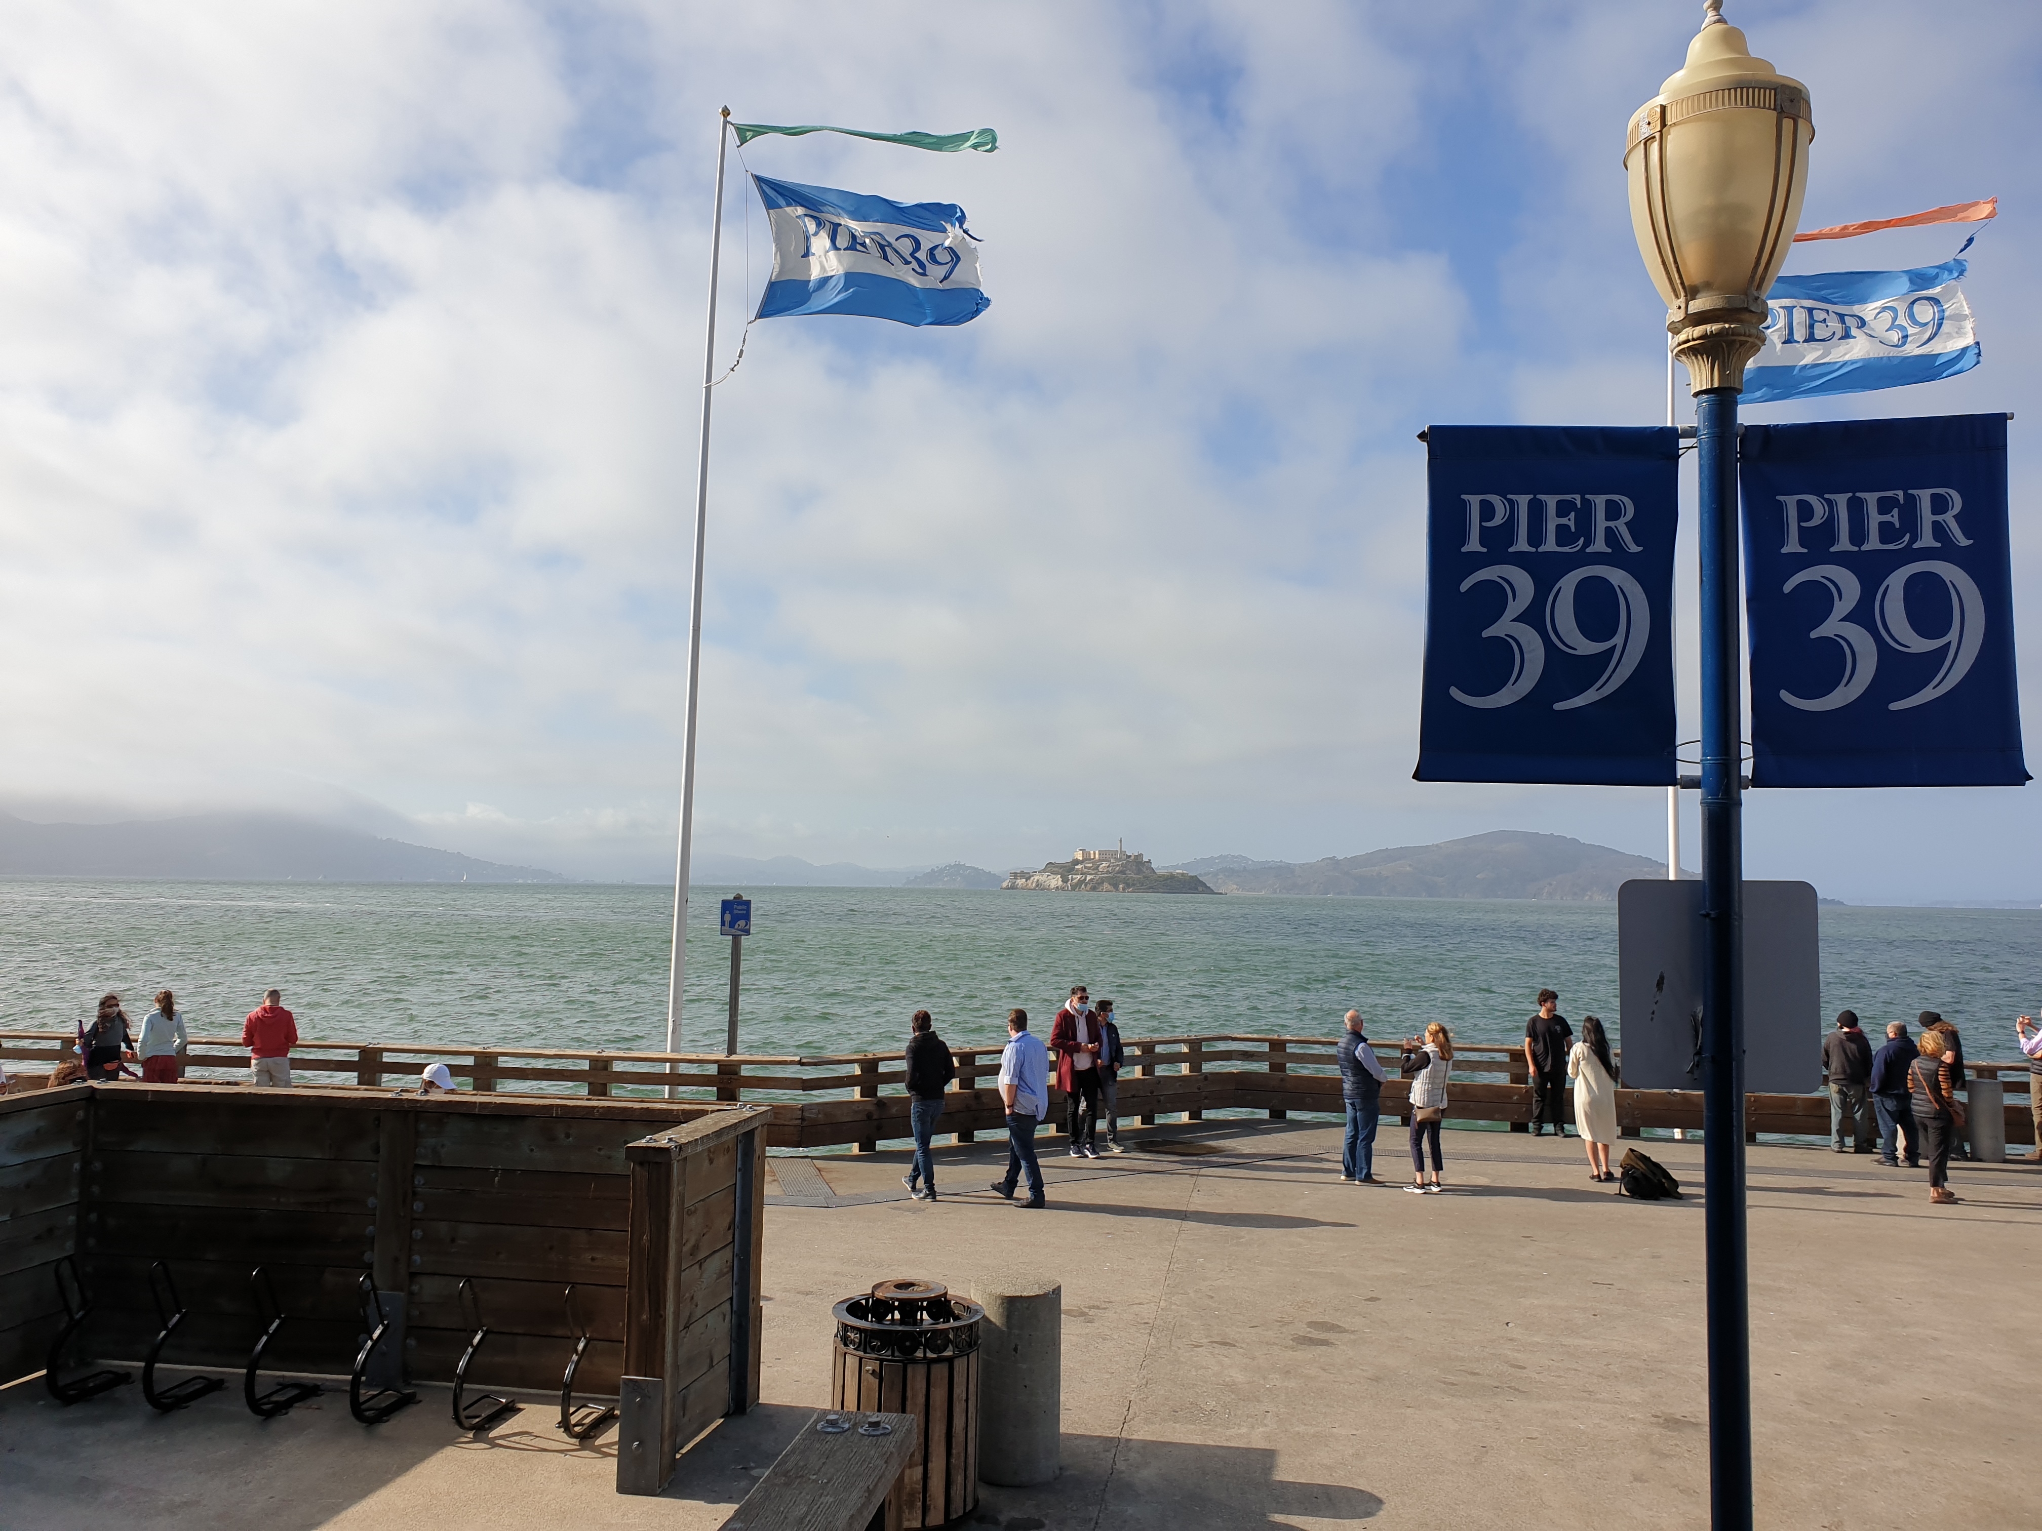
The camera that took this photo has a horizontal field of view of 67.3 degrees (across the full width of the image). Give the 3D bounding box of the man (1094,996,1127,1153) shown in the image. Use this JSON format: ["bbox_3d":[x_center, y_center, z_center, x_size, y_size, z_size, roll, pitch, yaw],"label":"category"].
[{"bbox_3d":[1.014,3.499,17.381,0.520,1.669,0.380,3,-5,-20],"label":"man"}]

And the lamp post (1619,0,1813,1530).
[{"bbox_3d":[1.952,0.520,4.258,0.550,5.520,0.550,1,-5,3],"label":"lamp post"}]

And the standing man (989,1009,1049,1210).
[{"bbox_3d":[0.052,3.186,14.420,0.550,1.782,0.580,5,-6,-40],"label":"standing man"}]

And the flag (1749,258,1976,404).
[{"bbox_3d":[10.713,-5.577,19.750,2.850,1.750,0.450,-1,-5,19],"label":"flag"}]

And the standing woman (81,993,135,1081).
[{"bbox_3d":[-9.703,3.249,16.235,0.550,1.620,0.360,4,-6,-36],"label":"standing woman"}]

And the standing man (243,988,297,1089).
[{"bbox_3d":[-8.040,3.244,16.331,0.550,1.701,0.360,2,-5,-18],"label":"standing man"}]

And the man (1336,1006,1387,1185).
[{"bbox_3d":[3.506,3.382,15.785,0.370,1.708,0.480,5,-6,-40],"label":"man"}]

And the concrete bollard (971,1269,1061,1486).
[{"bbox_3d":[-0.028,3.049,7.652,0.453,0.891,0.453,1,-5,0],"label":"concrete bollard"}]

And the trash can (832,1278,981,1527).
[{"bbox_3d":[-0.535,3.044,7.403,0.710,1.000,0.710,1,-5,0],"label":"trash can"}]

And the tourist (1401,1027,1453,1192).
[{"bbox_3d":[4.084,3.408,15.380,0.520,1.632,0.480,-2,-6,37],"label":"tourist"}]

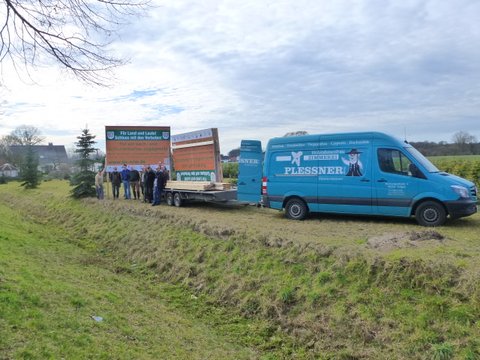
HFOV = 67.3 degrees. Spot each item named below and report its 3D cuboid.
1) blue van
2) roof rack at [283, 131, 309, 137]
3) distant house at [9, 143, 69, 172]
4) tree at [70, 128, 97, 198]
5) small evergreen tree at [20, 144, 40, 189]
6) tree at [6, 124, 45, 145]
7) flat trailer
[{"bbox_3d":[3.690,-0.080,11.050,5.910,2.720,2.000,0,0,31],"label":"blue van"},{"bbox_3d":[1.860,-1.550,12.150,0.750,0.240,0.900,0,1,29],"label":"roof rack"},{"bbox_3d":[-49.500,-4.400,88.500,13.500,8.600,9.000,0,0,-18],"label":"distant house"},{"bbox_3d":[-10.600,-1.200,24.400,2.000,4.800,2.000,0,0,0],"label":"tree"},{"bbox_3d":[-25.600,-1.600,44.000,2.500,5.400,2.500,0,0,0],"label":"small evergreen tree"},{"bbox_3d":[-61.000,-7.800,103.000,11.000,15.500,11.000,0,0,0],"label":"tree"},{"bbox_3d":[-1.370,0.630,16.250,2.100,1.100,6.100,0,0,-33],"label":"flat trailer"}]

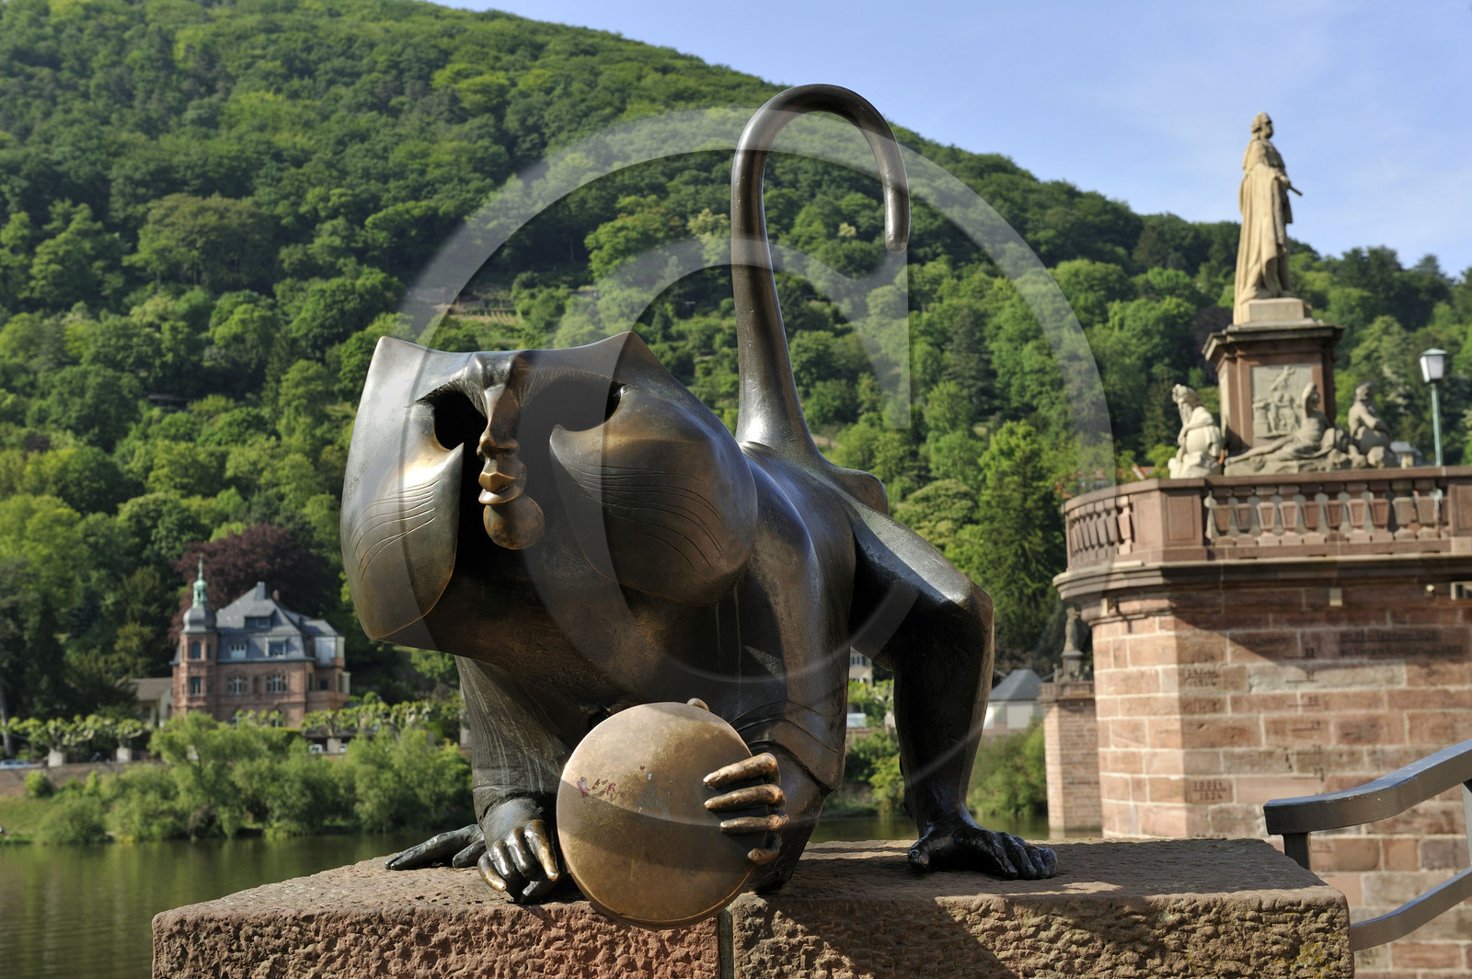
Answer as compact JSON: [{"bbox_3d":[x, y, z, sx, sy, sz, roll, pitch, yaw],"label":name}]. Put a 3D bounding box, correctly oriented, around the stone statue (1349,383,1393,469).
[{"bbox_3d":[8.674,-0.848,29.000,0.620,1.280,1.000,-2,-7,8],"label":"stone statue"}]

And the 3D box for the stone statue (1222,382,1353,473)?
[{"bbox_3d":[7.254,-0.773,28.000,1.640,1.270,0.780,-2,-7,9],"label":"stone statue"}]

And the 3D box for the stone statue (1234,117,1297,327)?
[{"bbox_3d":[7.346,-3.756,29.400,0.860,2.820,0.950,-2,-7,11],"label":"stone statue"}]

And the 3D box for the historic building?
[{"bbox_3d":[-48.121,16.018,216.000,14.500,17.200,12.500,-2,-7,9],"label":"historic building"}]

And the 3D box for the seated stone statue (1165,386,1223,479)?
[{"bbox_3d":[6.300,-0.767,29.200,0.720,1.330,1.050,-1,-7,1],"label":"seated stone statue"}]

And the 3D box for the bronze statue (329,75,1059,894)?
[{"bbox_3d":[-0.076,-0.030,2.740,0.950,1.070,0.850,-5,-7,25],"label":"bronze statue"}]

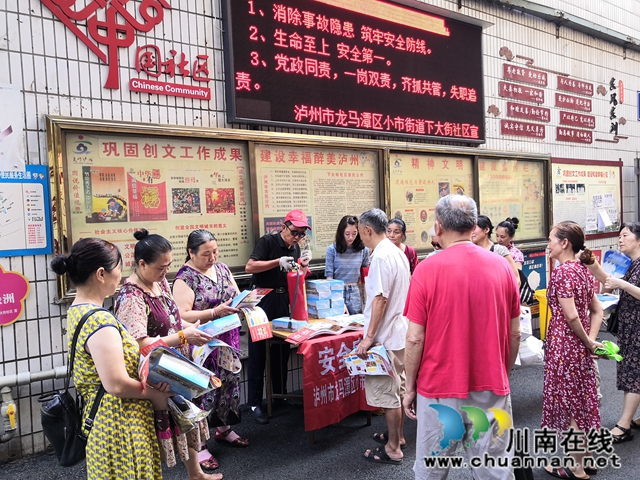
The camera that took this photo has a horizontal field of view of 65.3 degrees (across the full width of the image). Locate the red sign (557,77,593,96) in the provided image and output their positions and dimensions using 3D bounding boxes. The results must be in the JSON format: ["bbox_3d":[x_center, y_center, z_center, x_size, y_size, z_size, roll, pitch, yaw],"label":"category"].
[{"bbox_3d":[3.948,-2.360,7.715,1.050,0.200,0.030,-4,2,-35],"label":"red sign"}]

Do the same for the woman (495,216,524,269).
[{"bbox_3d":[2.012,0.507,5.213,0.340,1.580,0.430,-4,2,-36],"label":"woman"}]

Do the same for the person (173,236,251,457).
[{"bbox_3d":[-0.756,0.702,3.462,0.490,1.550,0.450,-4,3,-43],"label":"person"}]

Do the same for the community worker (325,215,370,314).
[{"bbox_3d":[0.249,0.606,4.261,0.450,1.600,0.360,-3,2,-2],"label":"community worker"}]

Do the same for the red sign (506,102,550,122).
[{"bbox_3d":[2.936,-1.783,7.013,1.036,0.192,0.030,-4,2,-35],"label":"red sign"}]

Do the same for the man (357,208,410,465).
[{"bbox_3d":[0.425,0.610,3.330,0.380,1.640,0.470,-2,2,24],"label":"man"}]

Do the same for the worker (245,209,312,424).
[{"bbox_3d":[-0.355,0.607,4.001,0.530,1.670,0.440,-4,2,-38],"label":"worker"}]

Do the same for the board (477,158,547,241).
[{"bbox_3d":[2.552,-0.494,6.522,1.501,1.068,0.060,-4,2,-35],"label":"board"}]

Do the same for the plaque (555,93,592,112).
[{"bbox_3d":[3.904,-2.098,7.684,1.049,0.196,0.030,-4,2,-35],"label":"plaque"}]

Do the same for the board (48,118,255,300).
[{"bbox_3d":[-1.256,-0.255,4.048,1.637,1.322,0.120,-4,2,-35],"label":"board"}]

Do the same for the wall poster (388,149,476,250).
[{"bbox_3d":[1.320,-0.425,5.671,1.402,1.050,0.050,-4,2,-35],"label":"wall poster"}]

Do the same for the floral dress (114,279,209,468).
[{"bbox_3d":[-0.987,0.782,3.050,0.390,1.120,0.490,-1,2,34],"label":"floral dress"}]

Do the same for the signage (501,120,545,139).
[{"bbox_3d":[2.829,-1.527,6.938,1.029,0.198,0.030,-4,2,-35],"label":"signage"}]

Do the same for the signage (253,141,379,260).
[{"bbox_3d":[0.039,-0.369,4.946,1.461,1.066,0.030,-4,2,-35],"label":"signage"}]

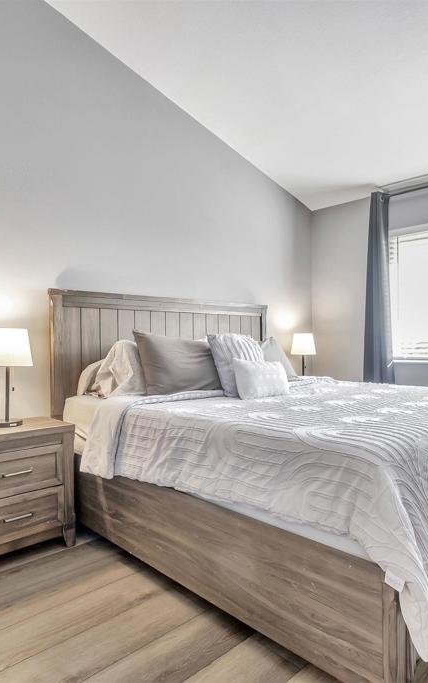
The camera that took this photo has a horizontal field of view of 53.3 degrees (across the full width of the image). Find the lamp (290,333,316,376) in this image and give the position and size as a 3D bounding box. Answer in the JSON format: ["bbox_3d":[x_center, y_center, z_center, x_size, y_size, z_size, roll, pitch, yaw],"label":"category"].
[{"bbox_3d":[0.892,0.186,4.250,0.251,0.532,0.251,0,-1,-43],"label":"lamp"}]

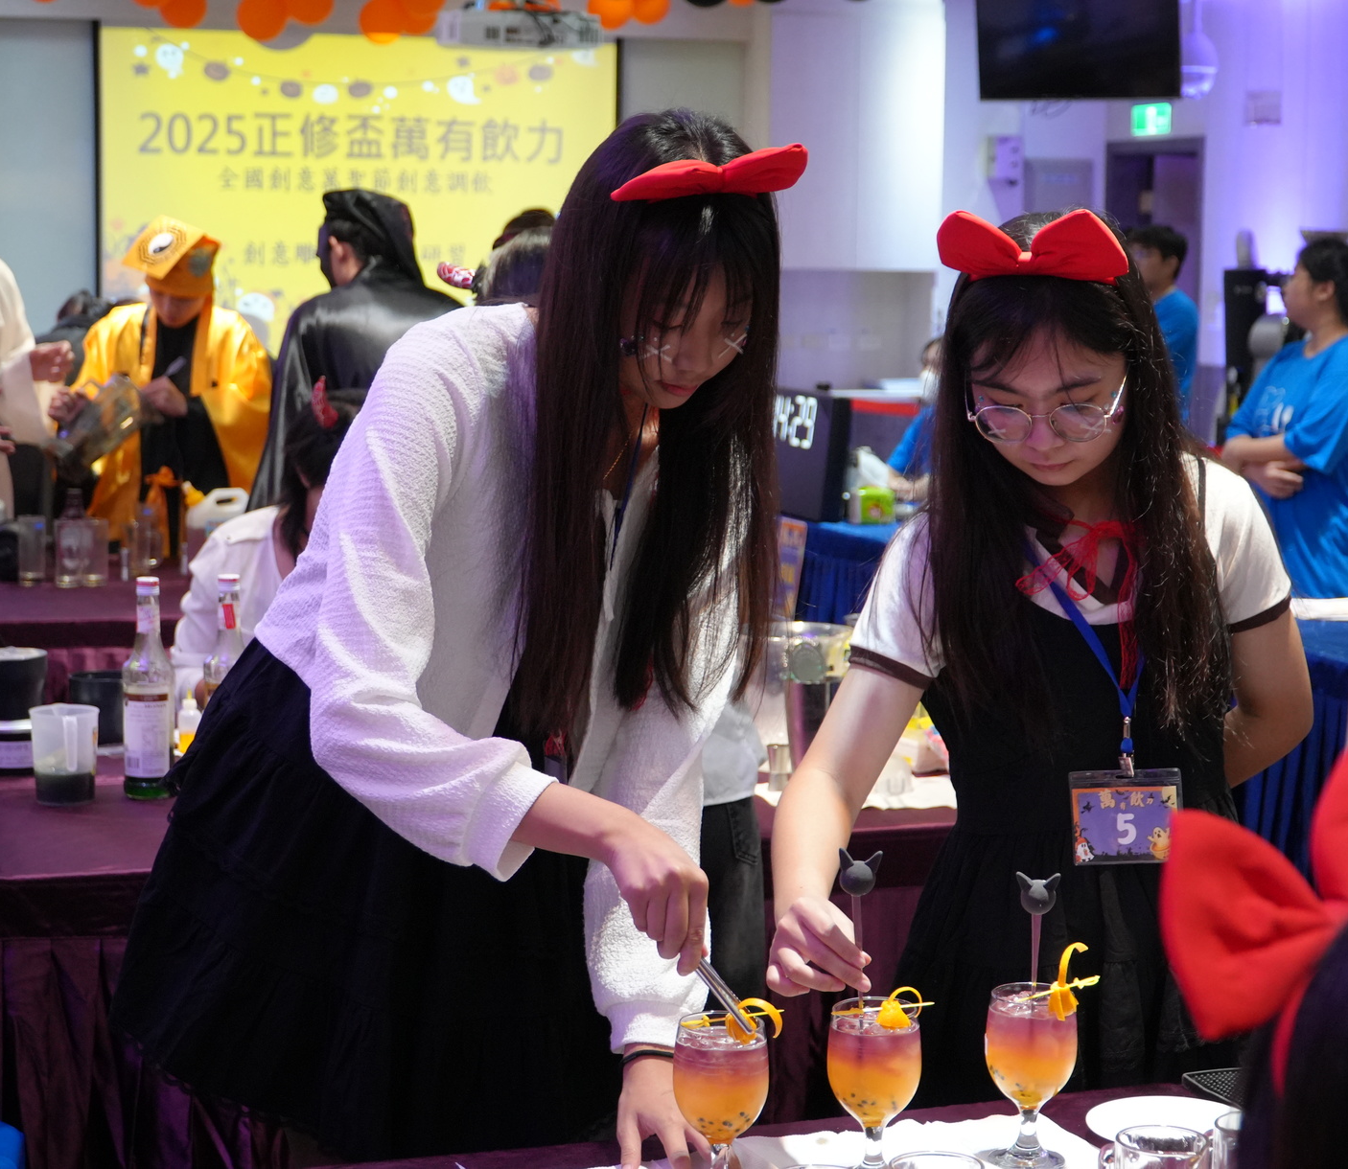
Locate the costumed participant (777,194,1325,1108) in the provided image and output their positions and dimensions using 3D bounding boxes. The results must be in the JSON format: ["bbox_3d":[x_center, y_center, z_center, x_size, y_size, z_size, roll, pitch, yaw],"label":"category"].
[{"bbox_3d":[0.325,0.425,2.220,0.490,1.490,0.480,1,6,3],"label":"costumed participant"}]

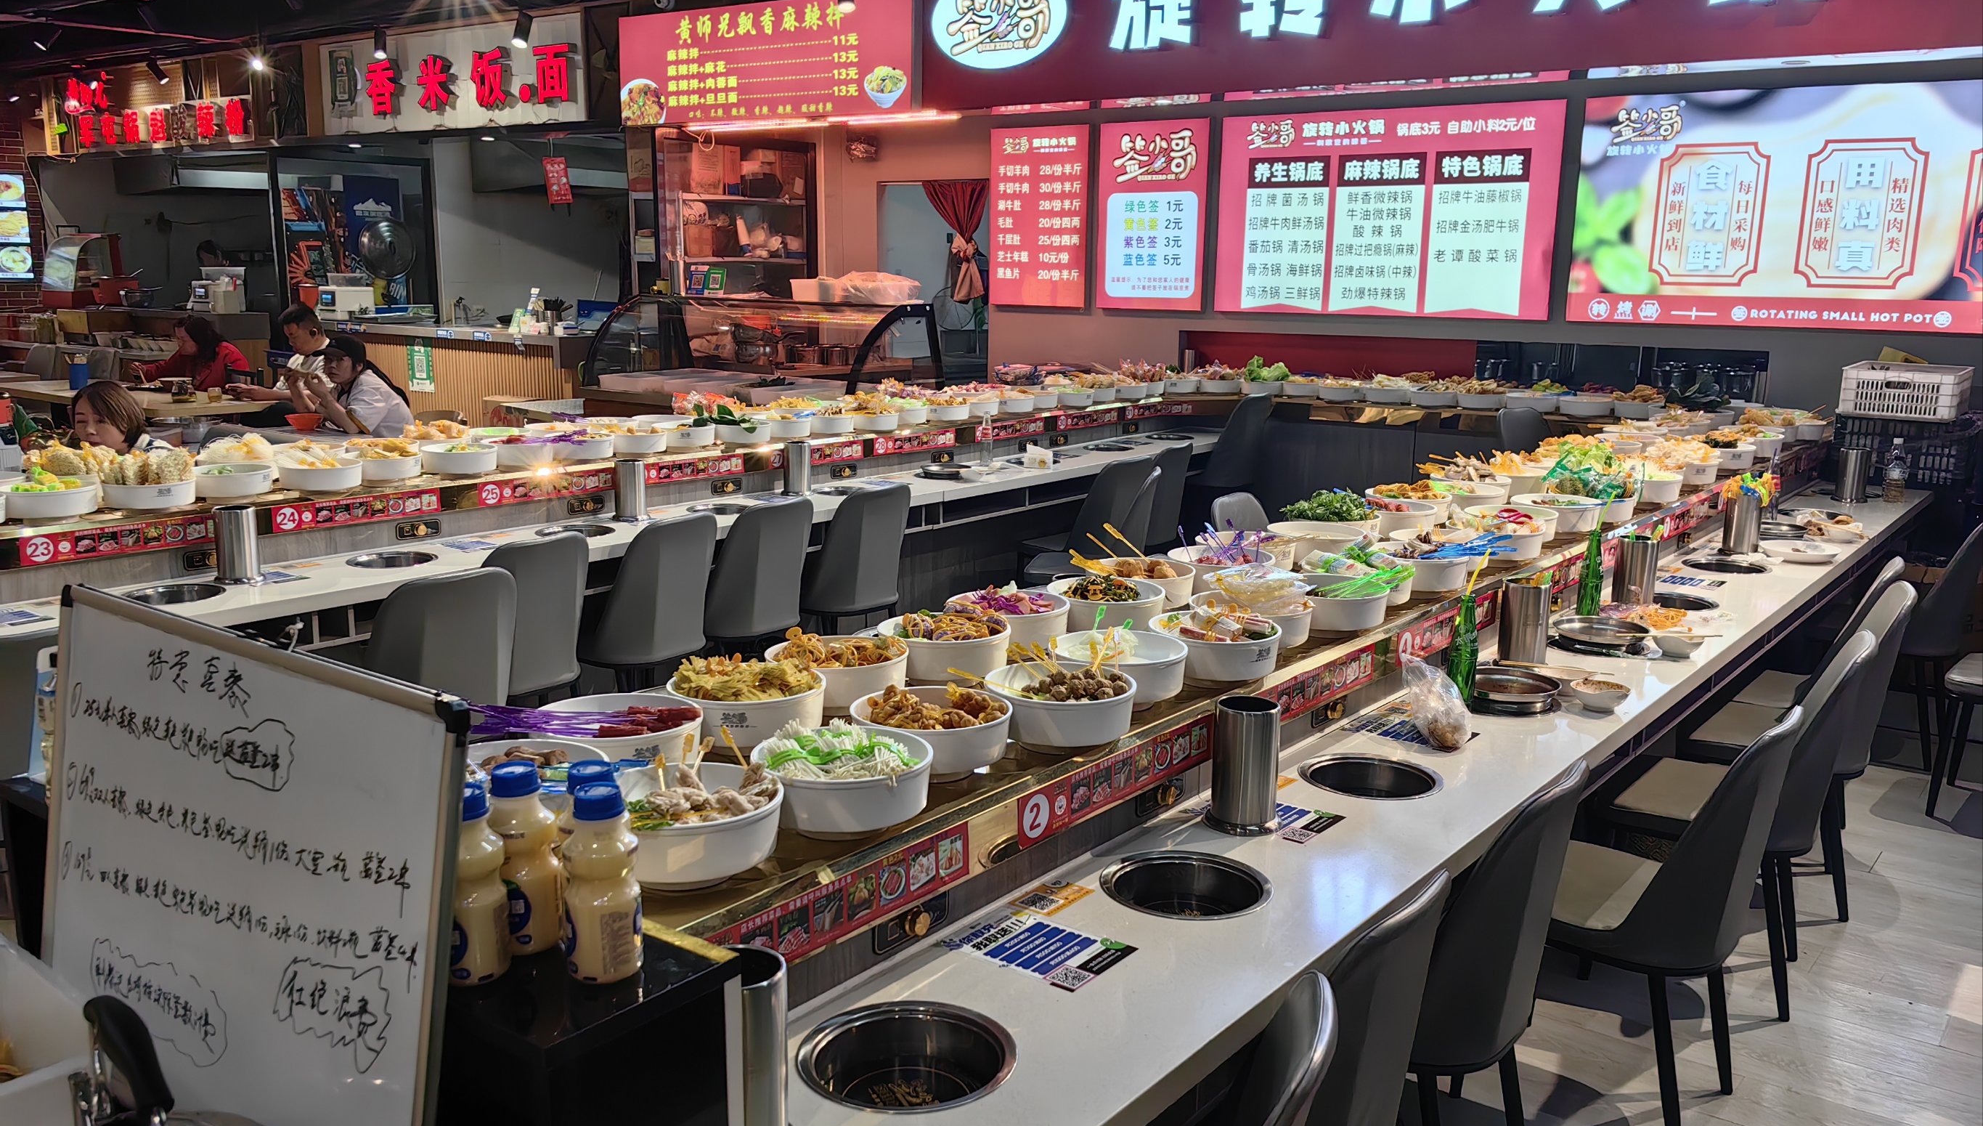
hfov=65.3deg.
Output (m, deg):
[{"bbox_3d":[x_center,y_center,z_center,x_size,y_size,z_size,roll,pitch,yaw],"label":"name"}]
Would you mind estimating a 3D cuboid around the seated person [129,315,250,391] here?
[{"bbox_3d":[-5.034,-0.935,9.786,0.480,1.220,0.700,9,14,37],"label":"seated person"}]

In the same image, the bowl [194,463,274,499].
[{"bbox_3d":[-2.223,-0.237,4.518,0.236,0.076,0.236,1,11,0],"label":"bowl"}]

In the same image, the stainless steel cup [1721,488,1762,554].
[{"bbox_3d":[2.341,-0.130,4.826,0.123,0.202,0.123,10,14,37],"label":"stainless steel cup"}]

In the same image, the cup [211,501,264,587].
[{"bbox_3d":[-2.027,-0.047,4.157,0.120,0.196,0.120,1,11,0],"label":"cup"}]

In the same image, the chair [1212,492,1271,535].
[{"bbox_3d":[1.018,0.212,5.177,0.510,0.830,0.450,10,14,37],"label":"chair"}]

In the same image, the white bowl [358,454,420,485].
[{"bbox_3d":[-1.825,-0.282,4.660,0.226,0.086,0.226,1,11,0],"label":"white bowl"}]

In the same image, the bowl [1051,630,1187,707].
[{"bbox_3d":[0.212,0.175,2.586,0.236,0.076,0.236,1,11,0],"label":"bowl"}]

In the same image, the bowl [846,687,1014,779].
[{"bbox_3d":[-0.083,0.233,2.152,0.227,0.070,0.227,1,11,0],"label":"bowl"}]

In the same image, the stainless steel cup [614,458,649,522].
[{"bbox_3d":[-1.210,-0.247,5.205,0.114,0.187,0.114,1,11,0],"label":"stainless steel cup"}]

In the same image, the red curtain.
[{"bbox_3d":[-0.247,-2.158,10.393,0.560,0.780,0.140,9,14,37],"label":"red curtain"}]

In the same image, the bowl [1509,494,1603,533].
[{"bbox_3d":[1.563,-0.140,4.292,0.236,0.076,0.236,1,11,0],"label":"bowl"}]

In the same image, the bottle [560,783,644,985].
[{"bbox_3d":[-0.342,0.281,1.371,0.069,0.167,0.069,2,11,4],"label":"bottle"}]

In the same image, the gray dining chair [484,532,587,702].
[{"bbox_3d":[-1.459,0.320,4.530,0.480,0.830,0.450,10,14,37],"label":"gray dining chair"}]

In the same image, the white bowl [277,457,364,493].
[{"bbox_3d":[-1.943,-0.247,4.485,0.226,0.086,0.226,1,11,0],"label":"white bowl"}]

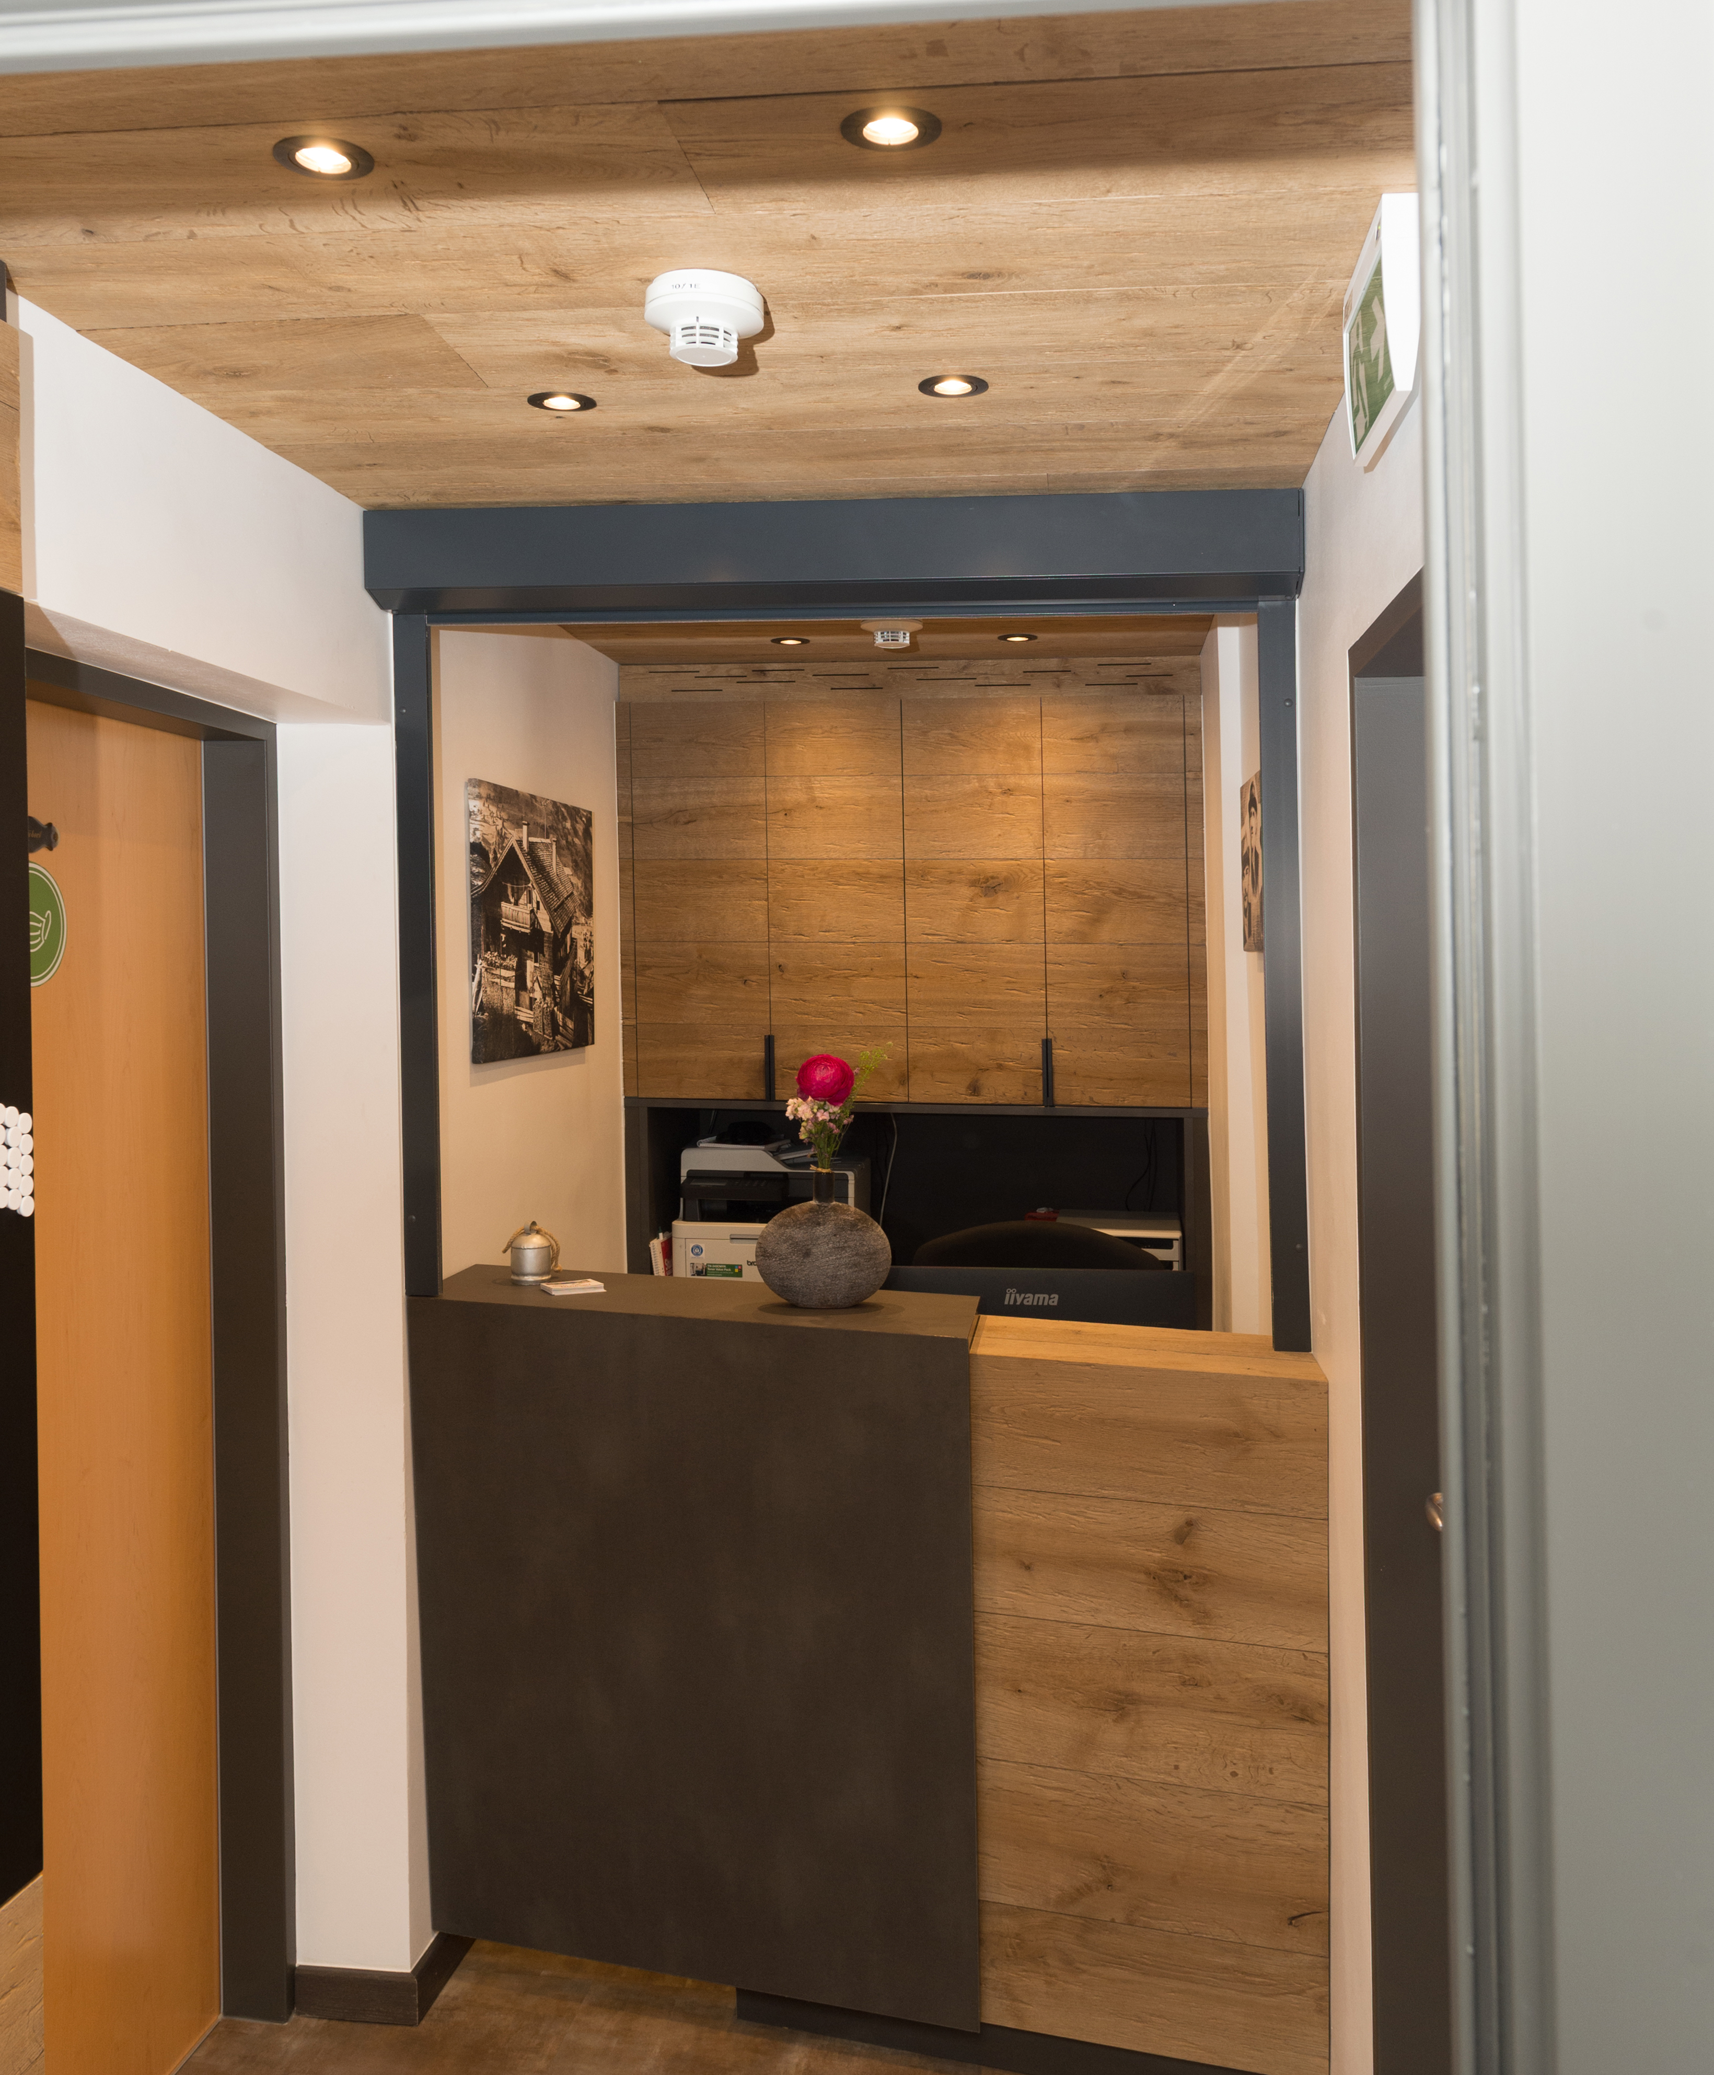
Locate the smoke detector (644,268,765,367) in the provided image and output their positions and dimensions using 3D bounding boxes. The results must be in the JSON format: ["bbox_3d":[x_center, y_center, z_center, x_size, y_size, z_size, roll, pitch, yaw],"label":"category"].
[{"bbox_3d":[-0.153,-0.715,1.723,0.118,0.064,0.118,0,2,0],"label":"smoke detector"}]

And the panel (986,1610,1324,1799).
[{"bbox_3d":[0.423,0.963,2.480,0.500,0.218,0.030,0,2,17],"label":"panel"}]

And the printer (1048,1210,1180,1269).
[{"bbox_3d":[0.605,0.538,3.952,0.285,0.250,0.350,0,2,9],"label":"printer"}]

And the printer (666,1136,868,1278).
[{"bbox_3d":[-0.183,0.458,4.122,0.410,0.410,0.440,0,2,9],"label":"printer"}]

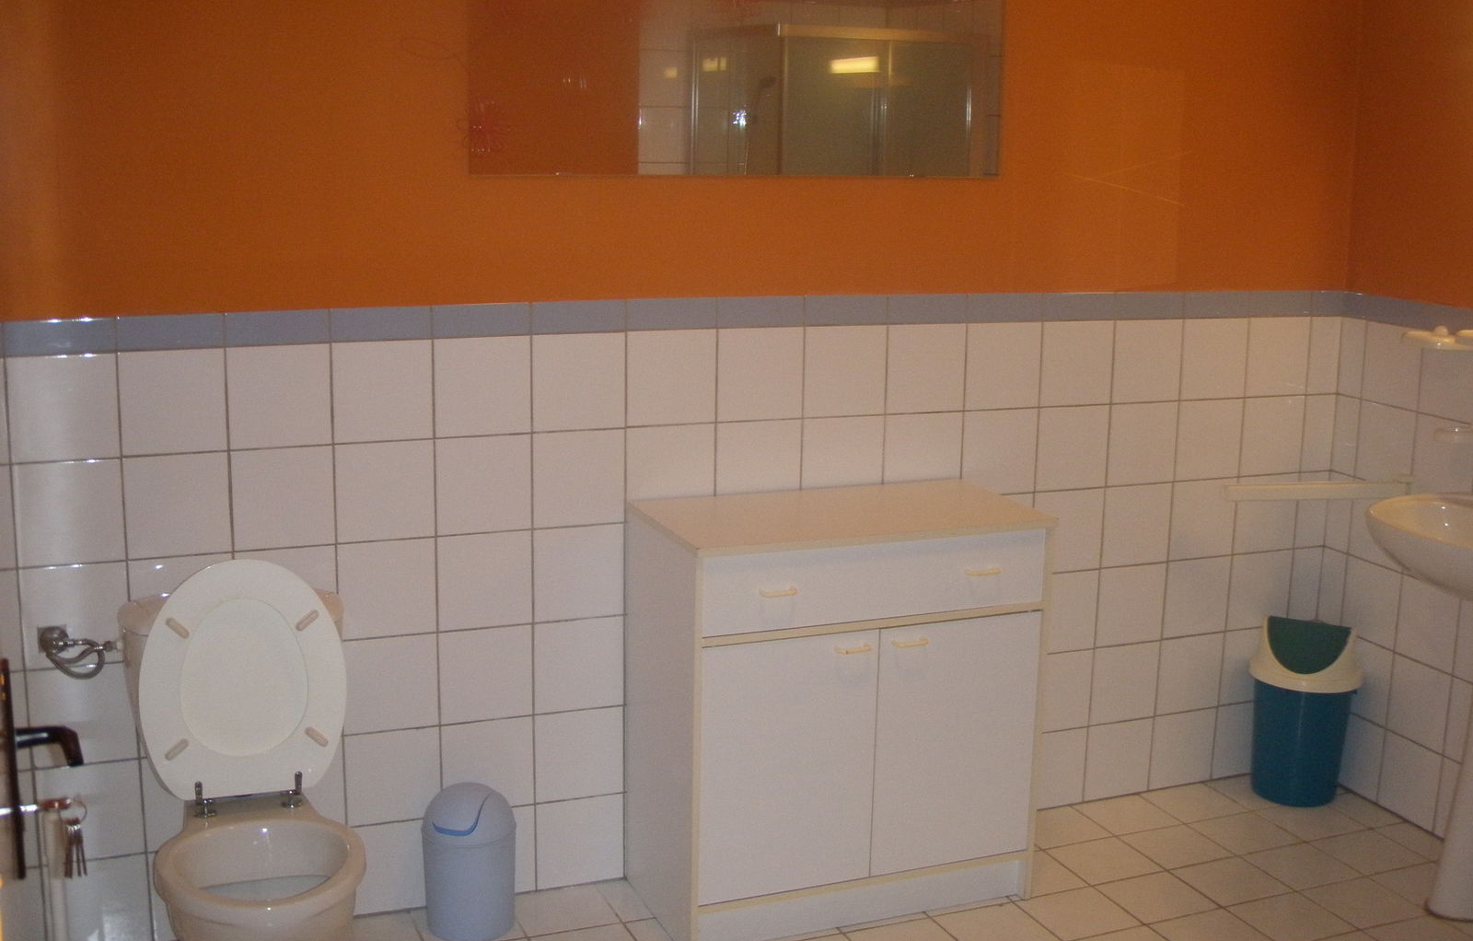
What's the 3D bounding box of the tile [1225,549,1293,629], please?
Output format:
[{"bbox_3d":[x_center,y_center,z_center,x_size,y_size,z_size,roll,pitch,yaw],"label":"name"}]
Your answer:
[{"bbox_3d":[1.323,0.302,4.098,0.198,0.198,0.010,-4,12,-22],"label":"tile"}]

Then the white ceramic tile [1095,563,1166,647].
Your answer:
[{"bbox_3d":[0.963,0.327,3.945,0.198,0.198,0.010,-4,12,-22],"label":"white ceramic tile"}]

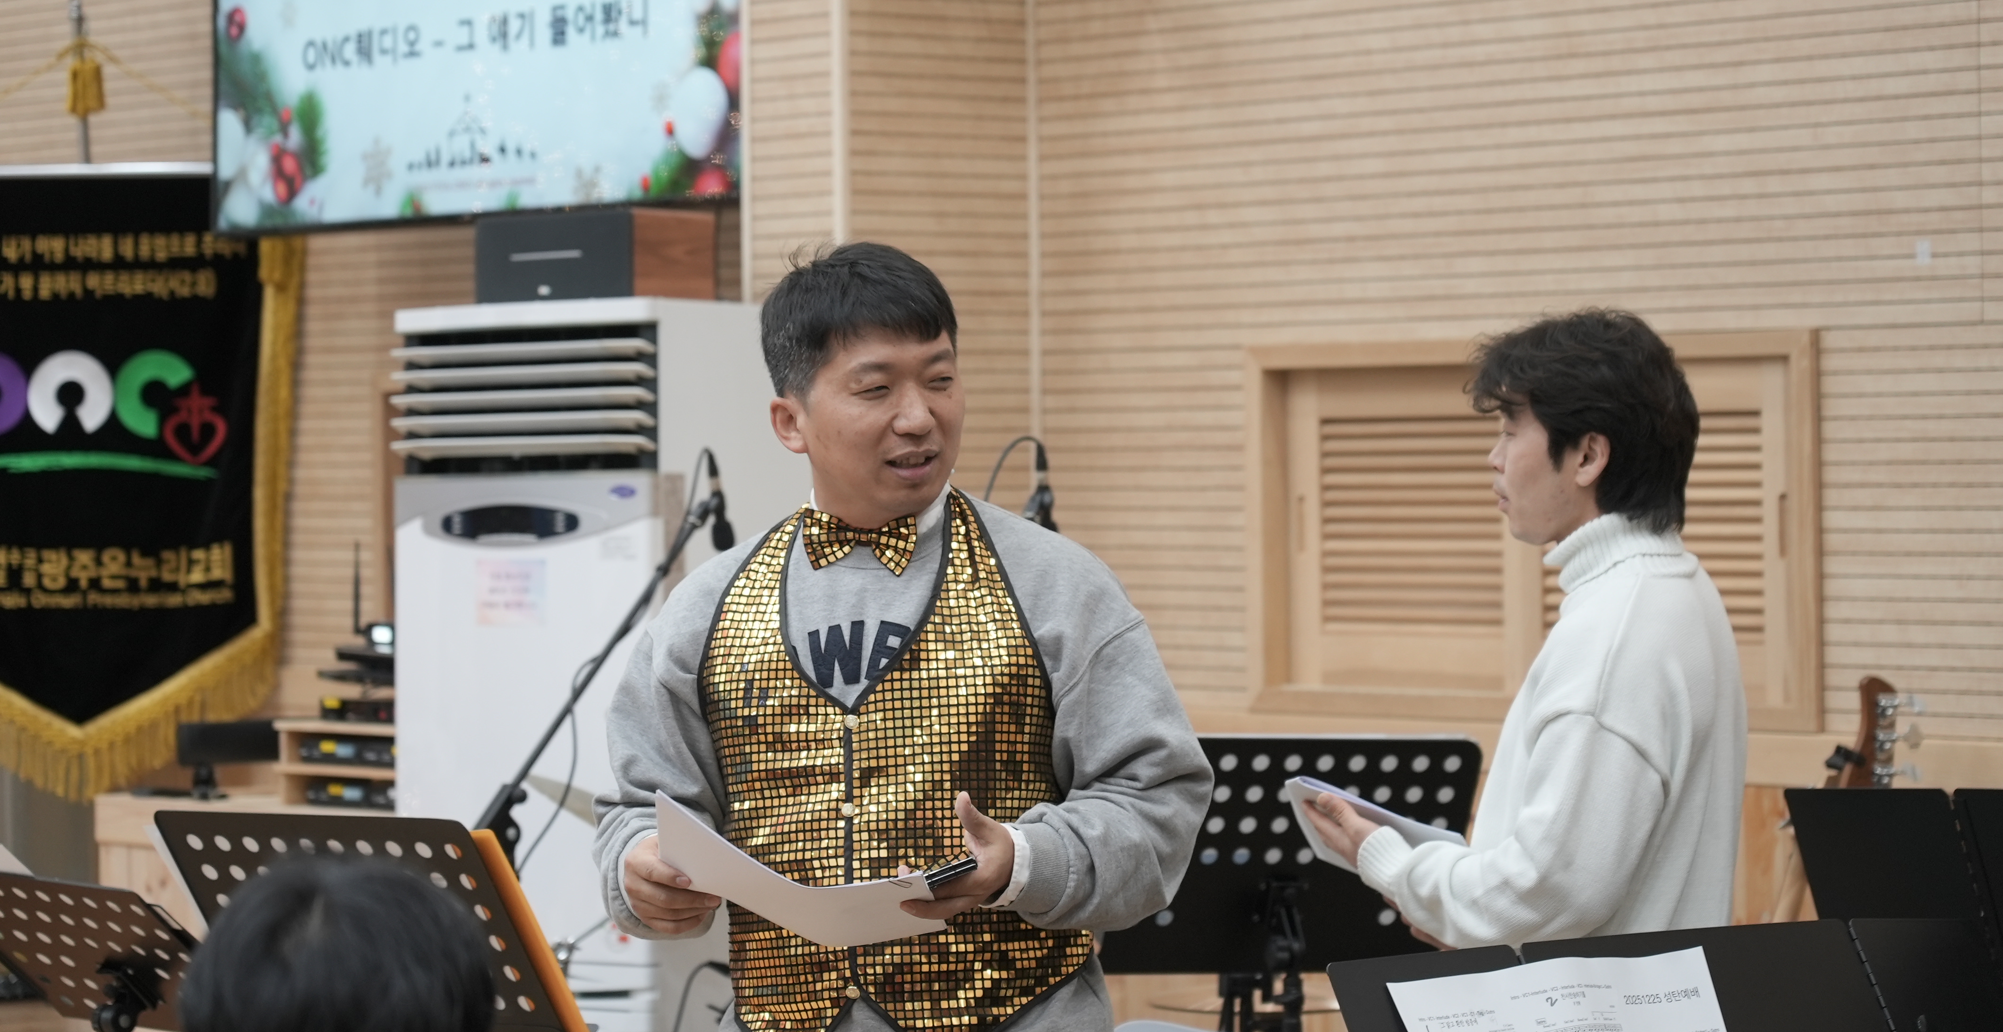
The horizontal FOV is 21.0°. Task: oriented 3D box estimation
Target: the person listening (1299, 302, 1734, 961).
[{"bbox_3d":[0.565,0.630,5.800,0.460,1.700,0.500,-1,1,13],"label":"person listening"}]

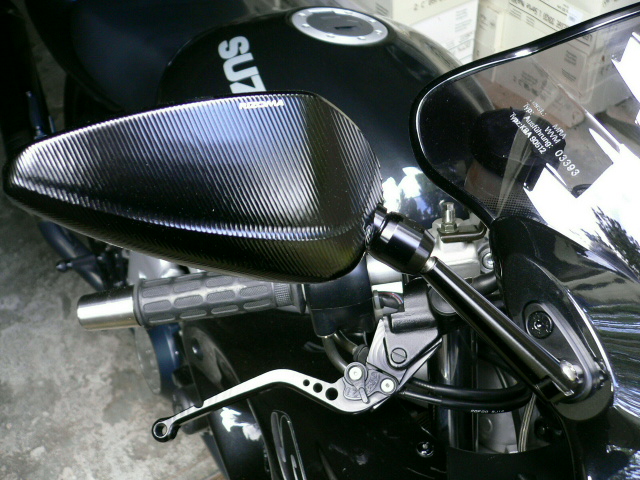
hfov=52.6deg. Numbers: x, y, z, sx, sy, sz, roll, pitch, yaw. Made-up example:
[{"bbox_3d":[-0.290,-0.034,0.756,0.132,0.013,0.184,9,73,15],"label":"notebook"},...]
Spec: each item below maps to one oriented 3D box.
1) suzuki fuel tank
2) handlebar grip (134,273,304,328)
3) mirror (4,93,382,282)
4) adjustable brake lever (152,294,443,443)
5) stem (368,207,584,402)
[{"bbox_3d":[-0.003,-0.164,0.816,0.360,0.260,0.500,-7,42,-20],"label":"suzuki fuel tank"},{"bbox_3d":[-0.080,0.046,0.502,0.137,0.036,0.036,-5,38,11],"label":"handlebar grip"},{"bbox_3d":[-0.068,-0.029,0.360,0.200,0.095,0.050,4,29,-4],"label":"mirror"},{"bbox_3d":[-0.016,0.092,0.465,0.206,0.032,0.092,-8,65,3],"label":"adjustable brake lever"},{"bbox_3d":[0.102,0.045,0.405,0.181,0.034,0.034,38,19,-13],"label":"stem"}]

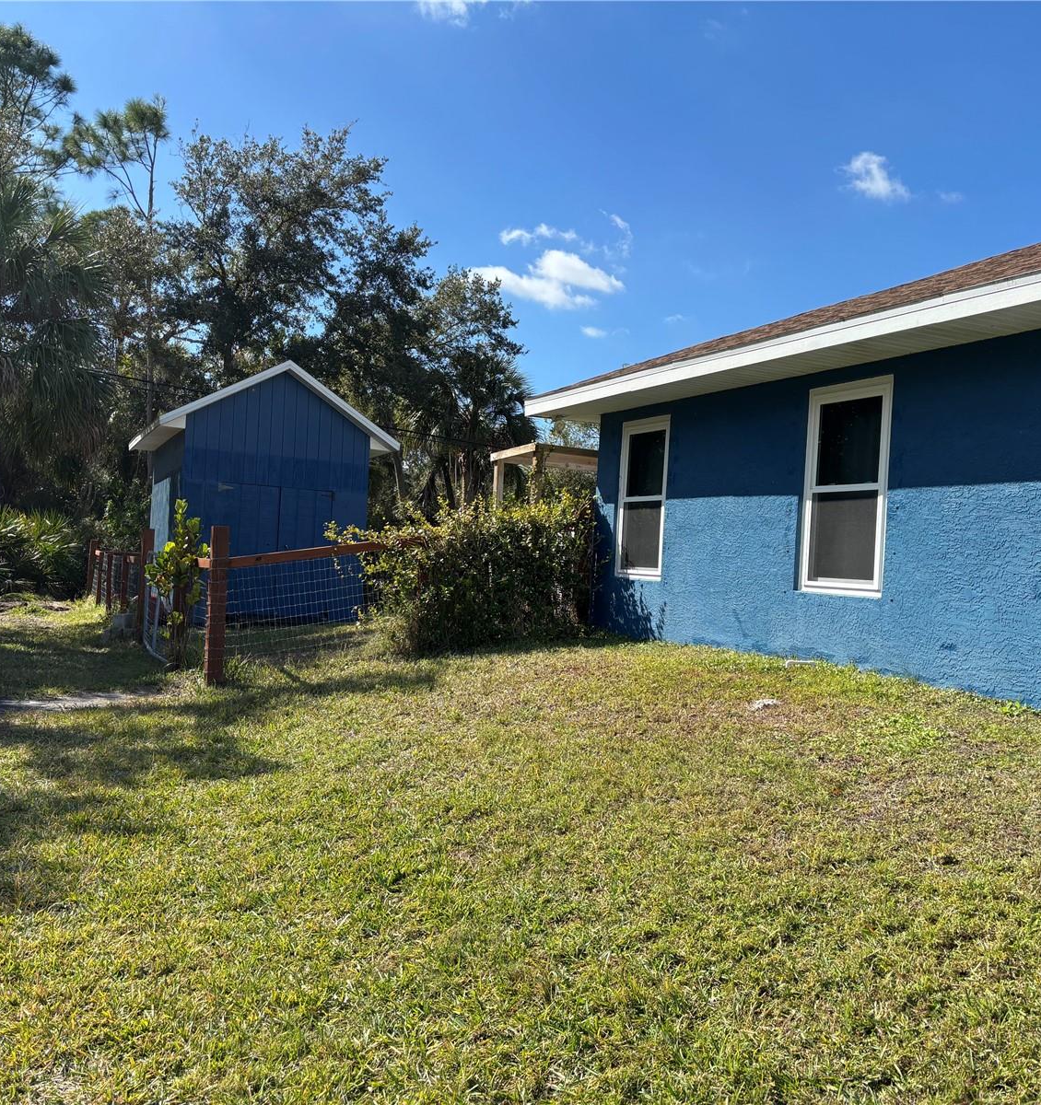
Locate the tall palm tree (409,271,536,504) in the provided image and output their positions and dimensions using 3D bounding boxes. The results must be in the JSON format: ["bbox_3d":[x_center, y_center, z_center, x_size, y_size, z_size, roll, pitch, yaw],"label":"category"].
[{"bbox_3d":[-1.282,-2.770,26.500,2.900,8.100,2.900,4,0,-24],"label":"tall palm tree"}]

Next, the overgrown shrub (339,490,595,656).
[{"bbox_3d":[-0.434,0.205,11.256,2.500,1.700,1.100,4,0,-24],"label":"overgrown shrub"}]

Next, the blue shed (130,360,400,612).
[{"bbox_3d":[-4.976,-1.010,20.461,3.880,4.320,5.600,4,0,-24],"label":"blue shed"}]

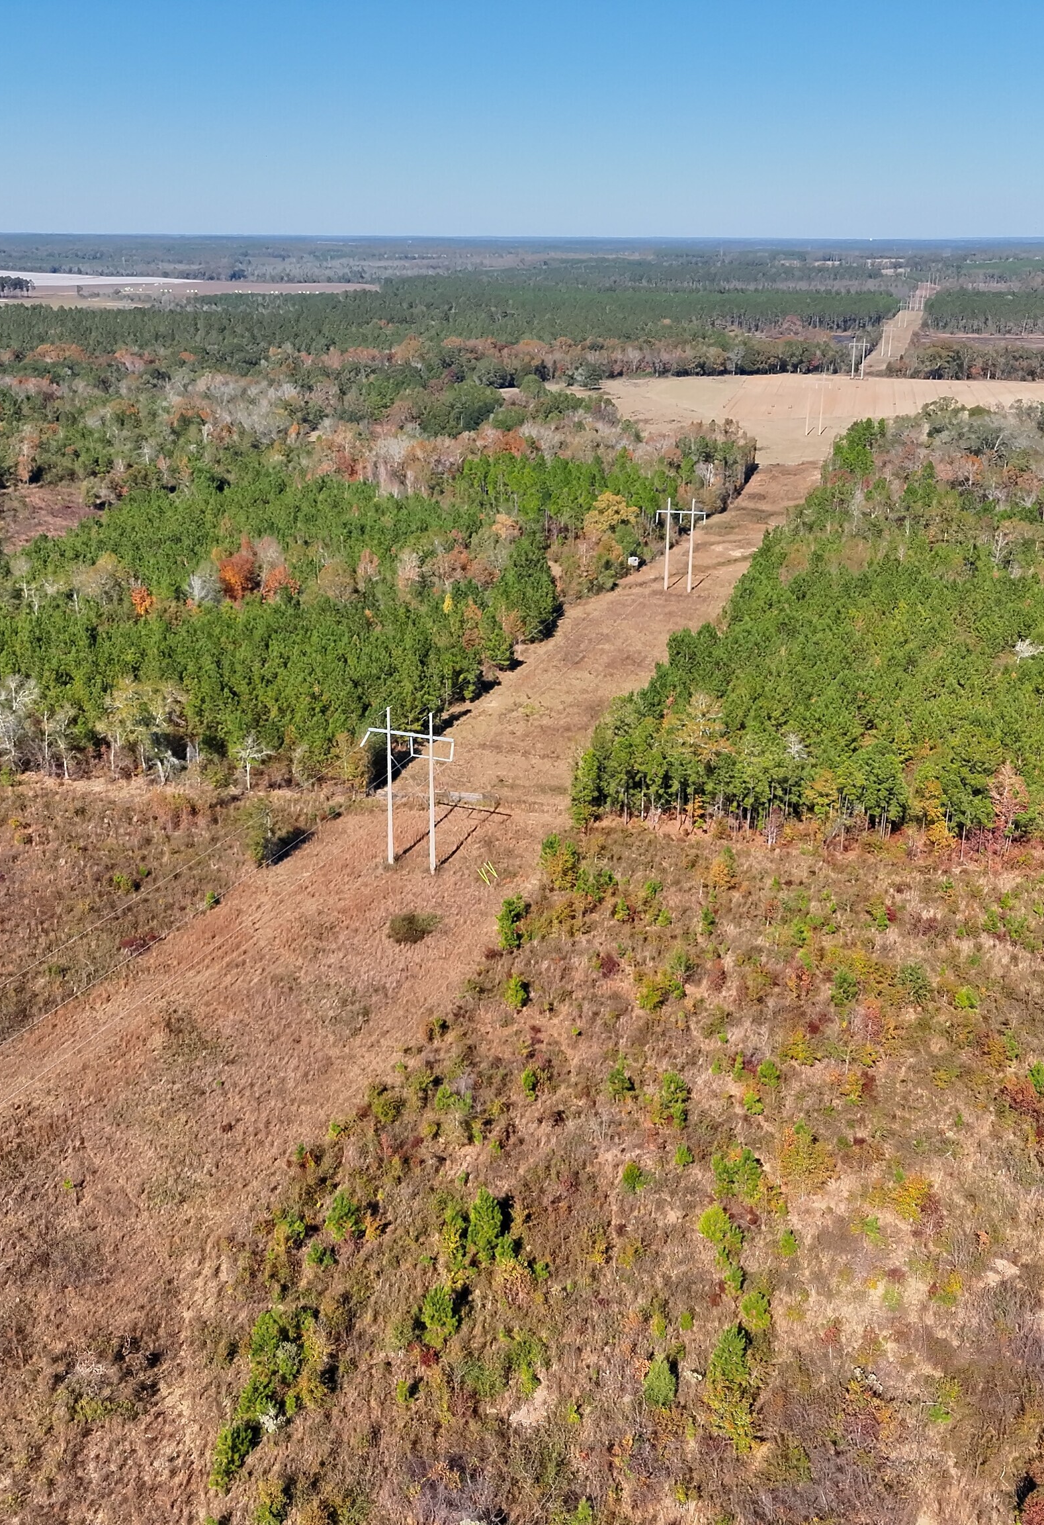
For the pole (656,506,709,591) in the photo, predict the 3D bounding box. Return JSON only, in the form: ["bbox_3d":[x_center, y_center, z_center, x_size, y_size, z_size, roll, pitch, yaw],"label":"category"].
[{"bbox_3d":[38.213,-52.241,339.964,12.000,22.580,0.800,6,22,16],"label":"pole"}]

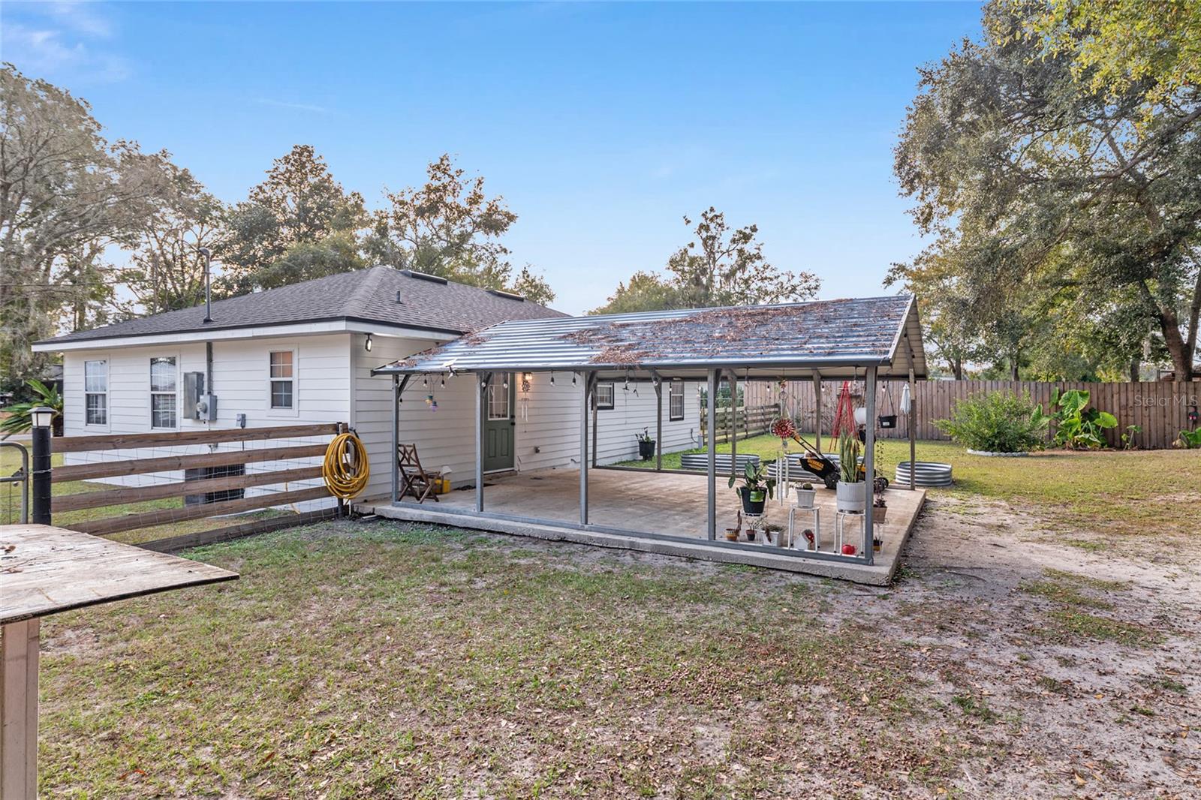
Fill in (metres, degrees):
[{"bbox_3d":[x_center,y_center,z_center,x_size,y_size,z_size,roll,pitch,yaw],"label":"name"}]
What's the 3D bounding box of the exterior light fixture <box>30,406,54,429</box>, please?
[{"bbox_3d":[-5.200,0.169,5.900,0.150,0.200,0.150,0,0,31],"label":"exterior light fixture"}]

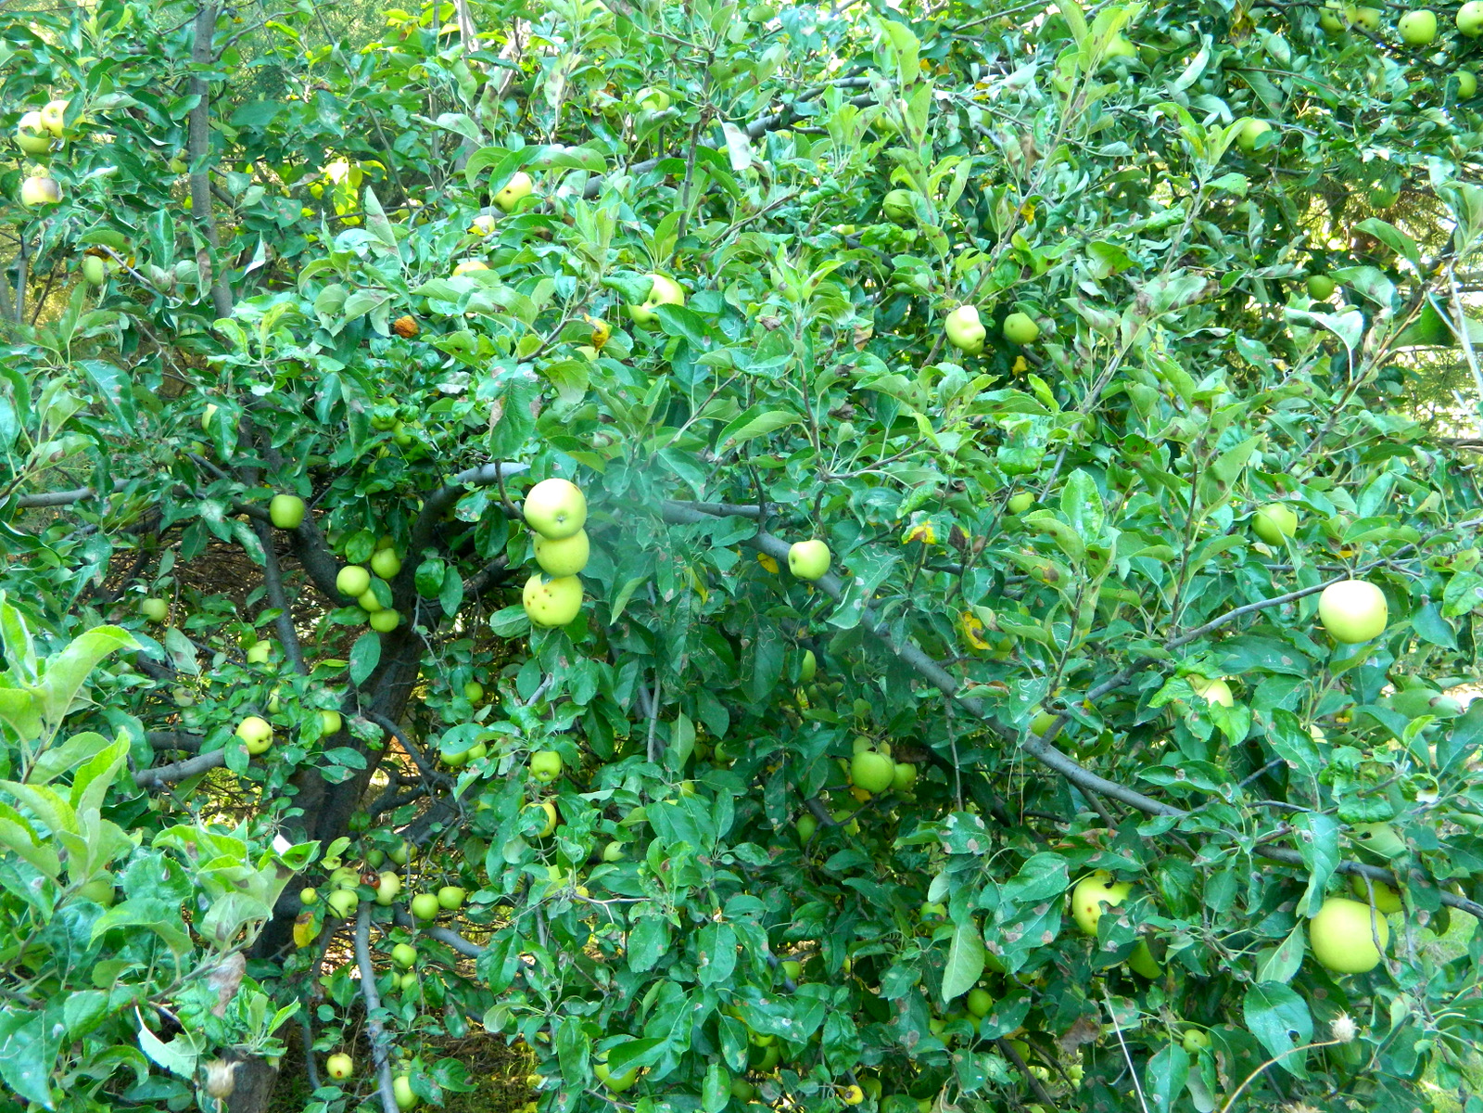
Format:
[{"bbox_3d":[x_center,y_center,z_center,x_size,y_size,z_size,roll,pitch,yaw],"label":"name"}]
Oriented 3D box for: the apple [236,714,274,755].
[{"bbox_3d":[-0.775,0.284,2.800,0.060,0.059,0.060,0,8,0],"label":"apple"}]

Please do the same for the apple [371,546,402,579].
[{"bbox_3d":[-0.657,0.013,3.250,0.057,0.056,0.057,0,8,0],"label":"apple"}]

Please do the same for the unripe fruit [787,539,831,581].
[{"bbox_3d":[0.093,0.004,2.420,0.059,0.057,0.059,0,8,0],"label":"unripe fruit"}]

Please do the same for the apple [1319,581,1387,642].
[{"bbox_3d":[0.589,0.052,1.690,0.066,0.061,0.066,0,8,0],"label":"apple"}]

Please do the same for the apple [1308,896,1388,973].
[{"bbox_3d":[0.518,0.323,1.500,0.067,0.064,0.067,0,8,0],"label":"apple"}]

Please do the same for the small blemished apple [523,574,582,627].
[{"bbox_3d":[-0.202,0.045,1.880,0.064,0.059,0.064,0,8,0],"label":"small blemished apple"}]

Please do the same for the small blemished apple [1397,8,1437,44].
[{"bbox_3d":[1.058,-0.830,2.750,0.061,0.055,0.061,0,8,0],"label":"small blemished apple"}]

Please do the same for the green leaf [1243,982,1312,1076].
[{"bbox_3d":[0.449,0.396,1.470,0.055,0.092,0.020,-30,-22,-3],"label":"green leaf"}]

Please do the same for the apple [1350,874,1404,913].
[{"bbox_3d":[0.690,0.355,1.900,0.061,0.057,0.061,0,8,0],"label":"apple"}]

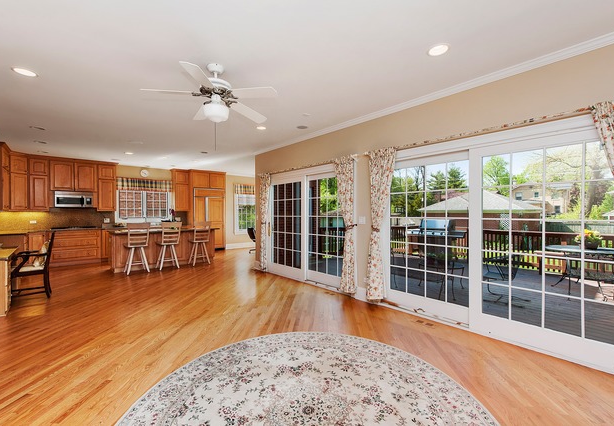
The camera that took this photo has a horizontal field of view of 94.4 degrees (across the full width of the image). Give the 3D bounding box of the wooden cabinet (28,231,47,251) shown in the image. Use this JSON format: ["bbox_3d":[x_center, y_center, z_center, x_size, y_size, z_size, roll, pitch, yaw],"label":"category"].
[{"bbox_3d":[-6.649,0.876,7.071,0.372,0.871,0.594,0,0,-42],"label":"wooden cabinet"}]

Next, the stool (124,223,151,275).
[{"bbox_3d":[-3.704,0.766,6.222,0.450,1.070,0.500,0,0,-40],"label":"stool"}]

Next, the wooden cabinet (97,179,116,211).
[{"bbox_3d":[-5.716,-0.490,8.093,0.425,0.901,0.337,0,0,-42],"label":"wooden cabinet"}]

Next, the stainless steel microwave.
[{"bbox_3d":[-6.216,-0.327,7.596,0.774,0.421,0.396,0,0,-42],"label":"stainless steel microwave"}]

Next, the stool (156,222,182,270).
[{"bbox_3d":[-3.250,0.763,6.692,0.450,1.070,0.500,0,0,-40],"label":"stool"}]

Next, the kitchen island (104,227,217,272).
[{"bbox_3d":[-3.482,0.843,7.033,2.380,0.910,1.050,0,0,-40],"label":"kitchen island"}]

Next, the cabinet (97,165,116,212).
[{"bbox_3d":[-5.661,-0.688,8.040,0.410,1.300,0.360,0,0,-40],"label":"cabinet"}]

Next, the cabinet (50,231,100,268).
[{"bbox_3d":[-6.117,0.874,7.531,1.030,0.871,0.634,0,0,-42],"label":"cabinet"}]

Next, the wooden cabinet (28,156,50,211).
[{"bbox_3d":[-6.736,-0.704,7.158,0.382,1.336,0.337,0,0,-42],"label":"wooden cabinet"}]

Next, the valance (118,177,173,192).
[{"bbox_3d":[-5.033,-0.851,8.871,1.550,0.386,0.109,0,0,-42],"label":"valance"}]

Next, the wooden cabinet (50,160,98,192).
[{"bbox_3d":[-6.199,-0.950,7.591,0.950,0.820,0.360,0,0,-40],"label":"wooden cabinet"}]

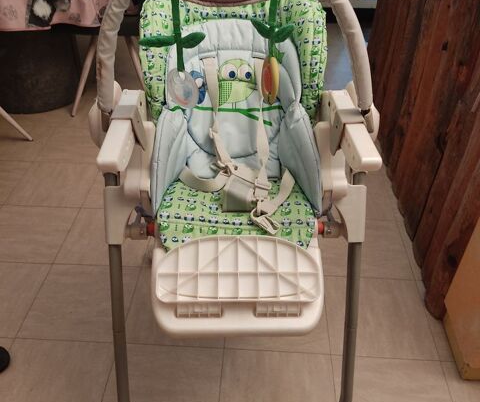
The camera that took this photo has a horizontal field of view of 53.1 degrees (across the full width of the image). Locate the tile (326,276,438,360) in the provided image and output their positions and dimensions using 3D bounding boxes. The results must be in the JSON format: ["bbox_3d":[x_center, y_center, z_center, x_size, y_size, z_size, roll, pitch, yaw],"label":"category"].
[{"bbox_3d":[0.417,0.352,1.469,0.302,0.010,0.302,2,38,2],"label":"tile"}]

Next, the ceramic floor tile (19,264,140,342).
[{"bbox_3d":[-0.489,0.314,1.502,0.302,0.010,0.302,2,38,2],"label":"ceramic floor tile"}]

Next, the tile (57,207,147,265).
[{"bbox_3d":[-0.474,0.129,1.741,0.302,0.010,0.302,2,38,2],"label":"tile"}]

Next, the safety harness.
[{"bbox_3d":[-0.006,-0.132,1.020,0.250,0.250,0.310,0,38,-1],"label":"safety harness"}]

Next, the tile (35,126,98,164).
[{"bbox_3d":[-0.740,-0.253,2.217,0.302,0.010,0.302,2,38,2],"label":"tile"}]

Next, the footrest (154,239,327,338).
[{"bbox_3d":[-0.005,0.167,0.940,0.328,0.195,0.065,-1,-7,-2],"label":"footrest"}]

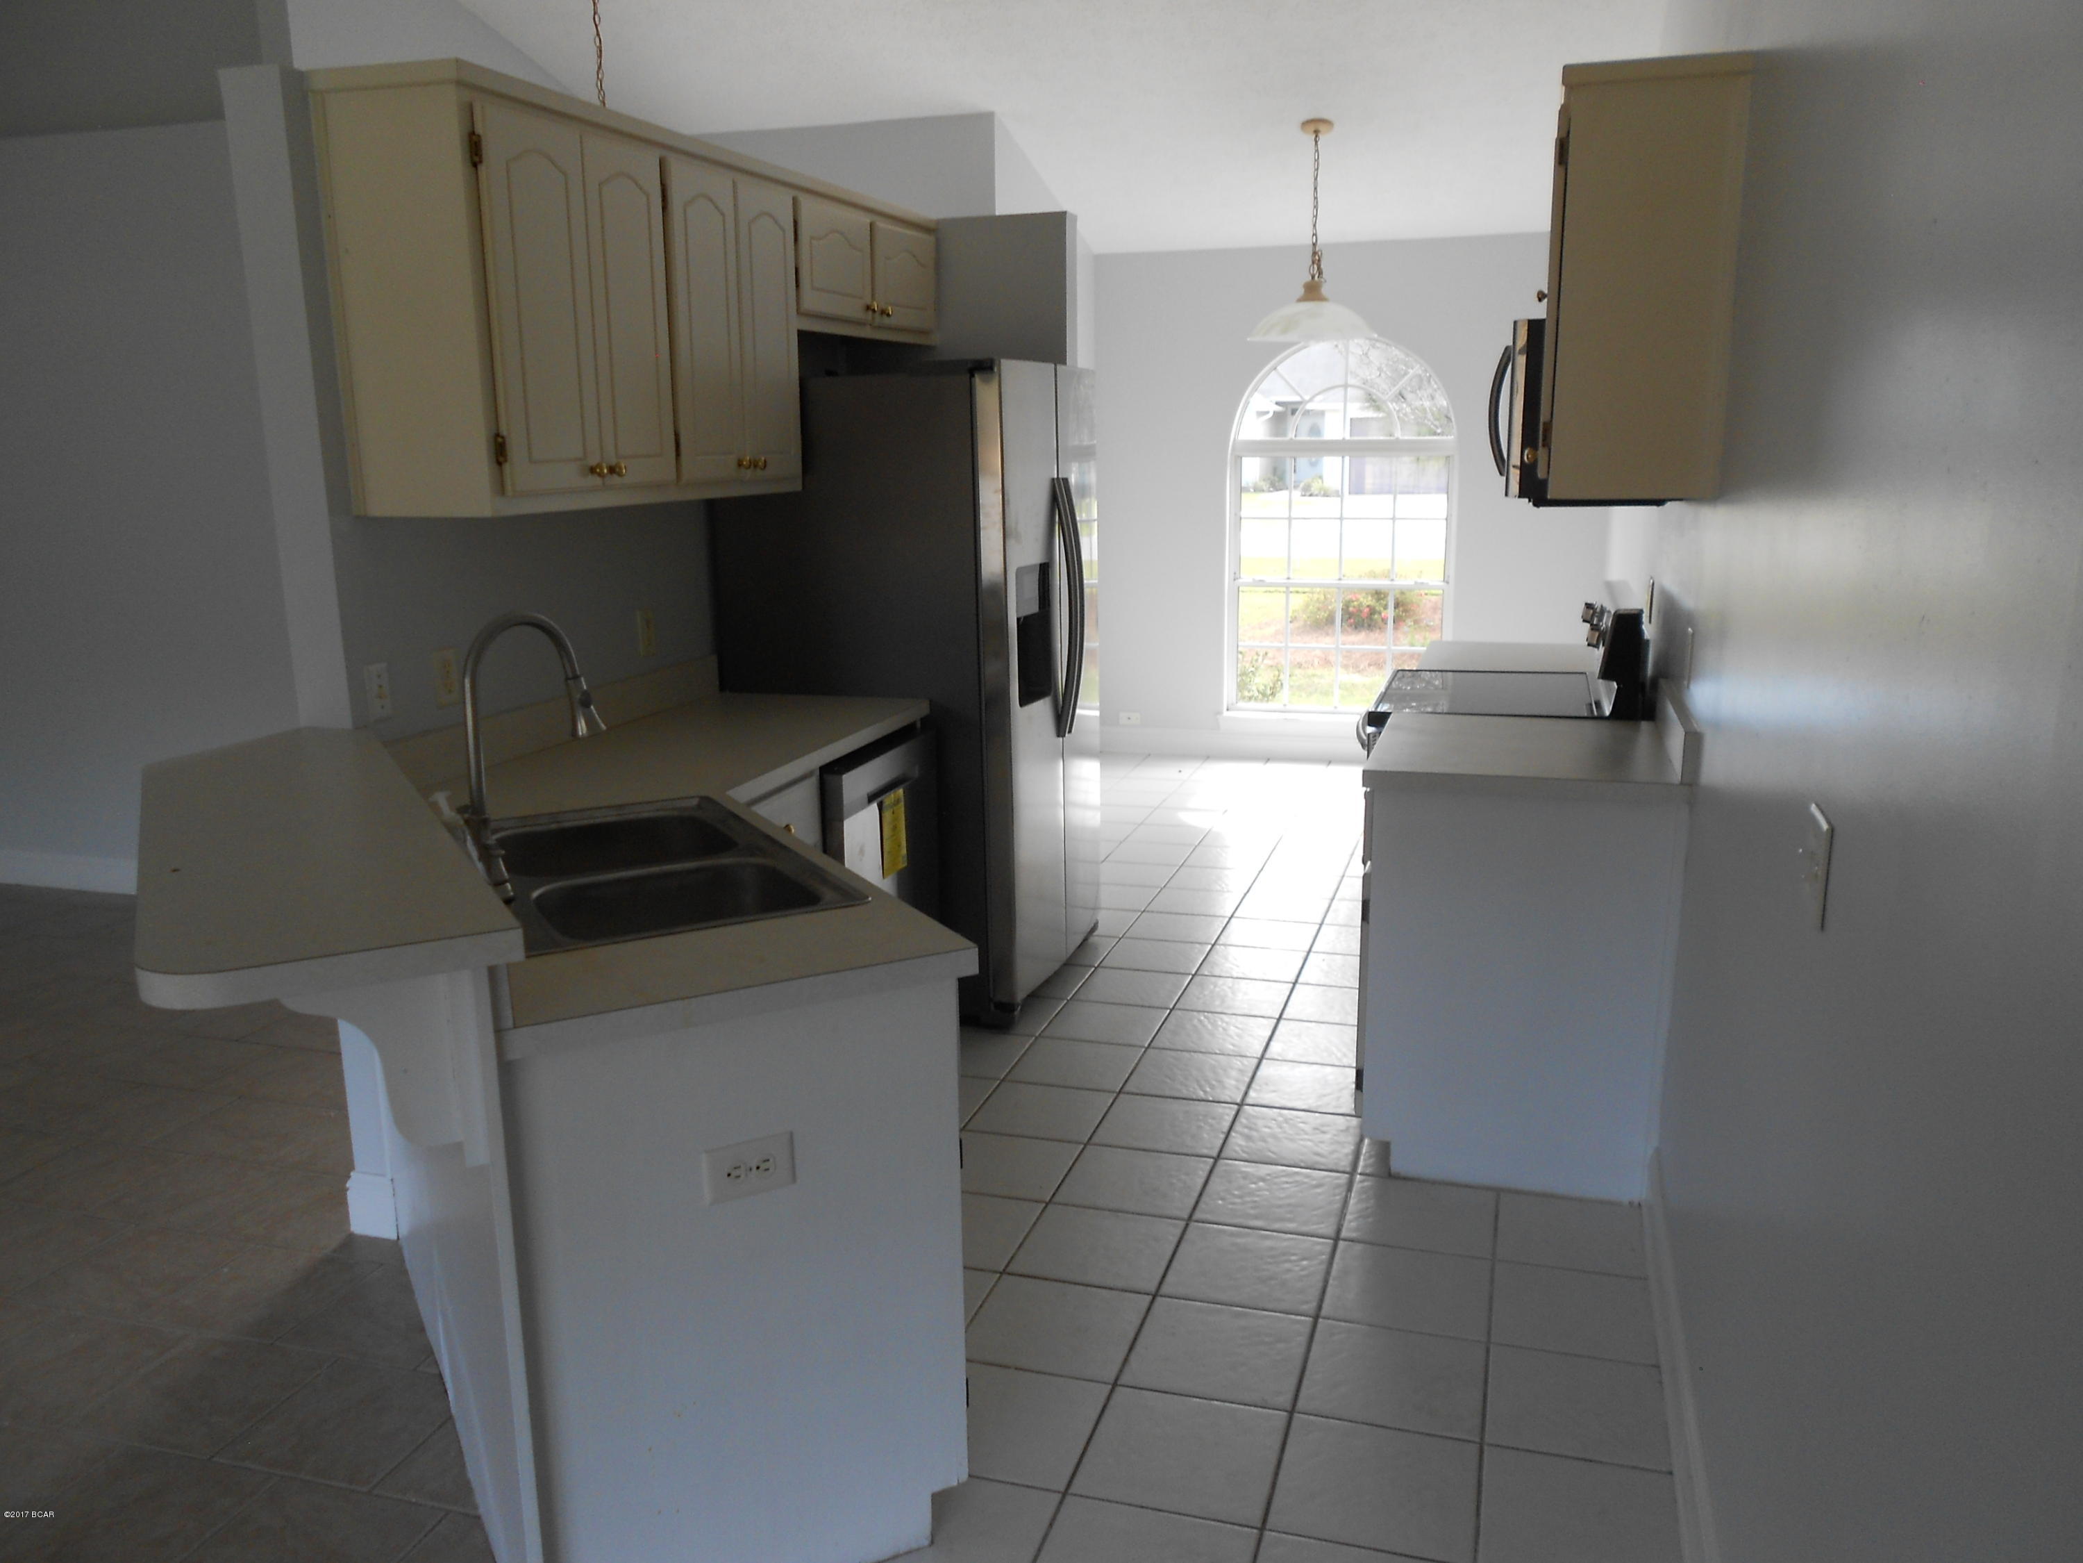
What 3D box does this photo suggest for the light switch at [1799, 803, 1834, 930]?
[{"bbox_3d":[0.871,0.096,1.765,0.008,0.115,0.120,3,12,17],"label":"light switch"}]

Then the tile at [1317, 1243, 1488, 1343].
[{"bbox_3d":[0.706,0.980,3.012,0.301,0.011,0.301,3,12,17],"label":"tile"}]

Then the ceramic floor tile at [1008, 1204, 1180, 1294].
[{"bbox_3d":[0.117,0.943,3.163,0.297,0.010,0.294,3,13,17],"label":"ceramic floor tile"}]

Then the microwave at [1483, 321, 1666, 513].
[{"bbox_3d":[1.384,-0.937,3.996,0.434,0.425,0.757,3,13,17],"label":"microwave"}]

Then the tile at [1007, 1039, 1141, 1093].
[{"bbox_3d":[0.099,0.750,4.144,0.301,0.011,0.301,3,12,17],"label":"tile"}]

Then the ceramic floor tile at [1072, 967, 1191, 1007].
[{"bbox_3d":[0.274,0.616,4.641,0.300,0.010,0.297,3,13,17],"label":"ceramic floor tile"}]

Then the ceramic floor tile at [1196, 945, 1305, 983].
[{"bbox_3d":[0.666,0.581,4.938,0.303,0.010,0.303,3,13,17],"label":"ceramic floor tile"}]

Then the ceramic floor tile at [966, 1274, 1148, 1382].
[{"bbox_3d":[0.028,1.013,2.906,0.301,0.011,0.301,3,12,17],"label":"ceramic floor tile"}]

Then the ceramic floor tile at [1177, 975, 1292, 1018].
[{"bbox_3d":[0.575,0.643,4.649,0.303,0.010,0.303,3,13,17],"label":"ceramic floor tile"}]

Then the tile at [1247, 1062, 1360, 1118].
[{"bbox_3d":[0.677,0.771,3.918,0.297,0.010,0.294,3,13,17],"label":"tile"}]

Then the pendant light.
[{"bbox_3d":[1.069,-2.149,6.117,0.496,0.807,0.496,3,13,17],"label":"pendant light"}]

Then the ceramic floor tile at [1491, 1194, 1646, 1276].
[{"bbox_3d":[1.075,0.920,3.166,0.285,0.010,0.297,3,13,17],"label":"ceramic floor tile"}]

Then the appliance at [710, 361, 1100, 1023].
[{"bbox_3d":[-0.318,-0.304,4.711,0.898,1.790,0.905,3,13,17],"label":"appliance"}]

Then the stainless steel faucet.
[{"bbox_3d":[-0.822,-0.055,2.539,0.250,0.435,0.200,-7,13,-27],"label":"stainless steel faucet"}]

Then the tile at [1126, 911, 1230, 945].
[{"bbox_3d":[0.454,0.491,5.197,0.300,0.010,0.297,3,13,17],"label":"tile"}]

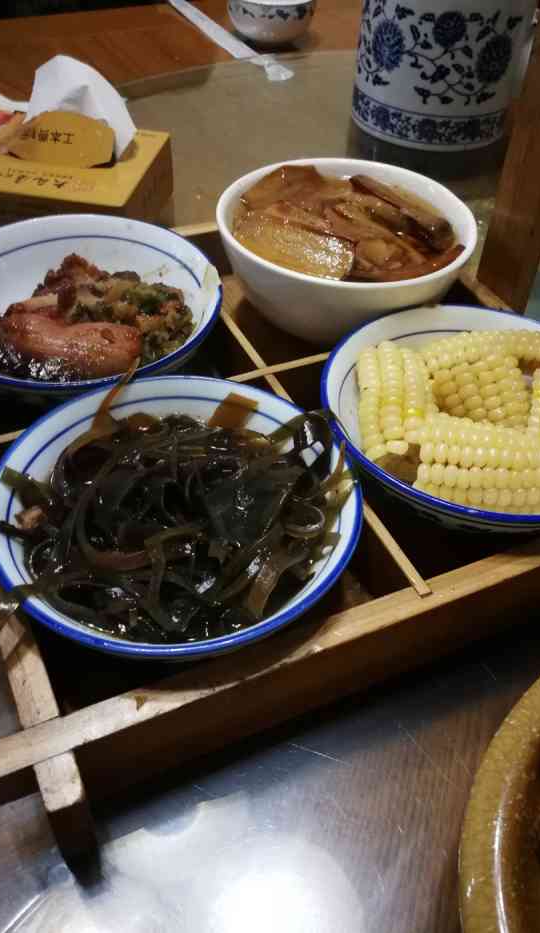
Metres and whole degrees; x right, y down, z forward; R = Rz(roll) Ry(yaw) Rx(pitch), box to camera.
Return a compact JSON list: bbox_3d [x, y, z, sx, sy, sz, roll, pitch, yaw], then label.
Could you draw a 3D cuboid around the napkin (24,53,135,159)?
[{"bbox_3d":[-0.136,-0.253,0.509,0.082,0.060,0.042,9,46,4],"label":"napkin"}]

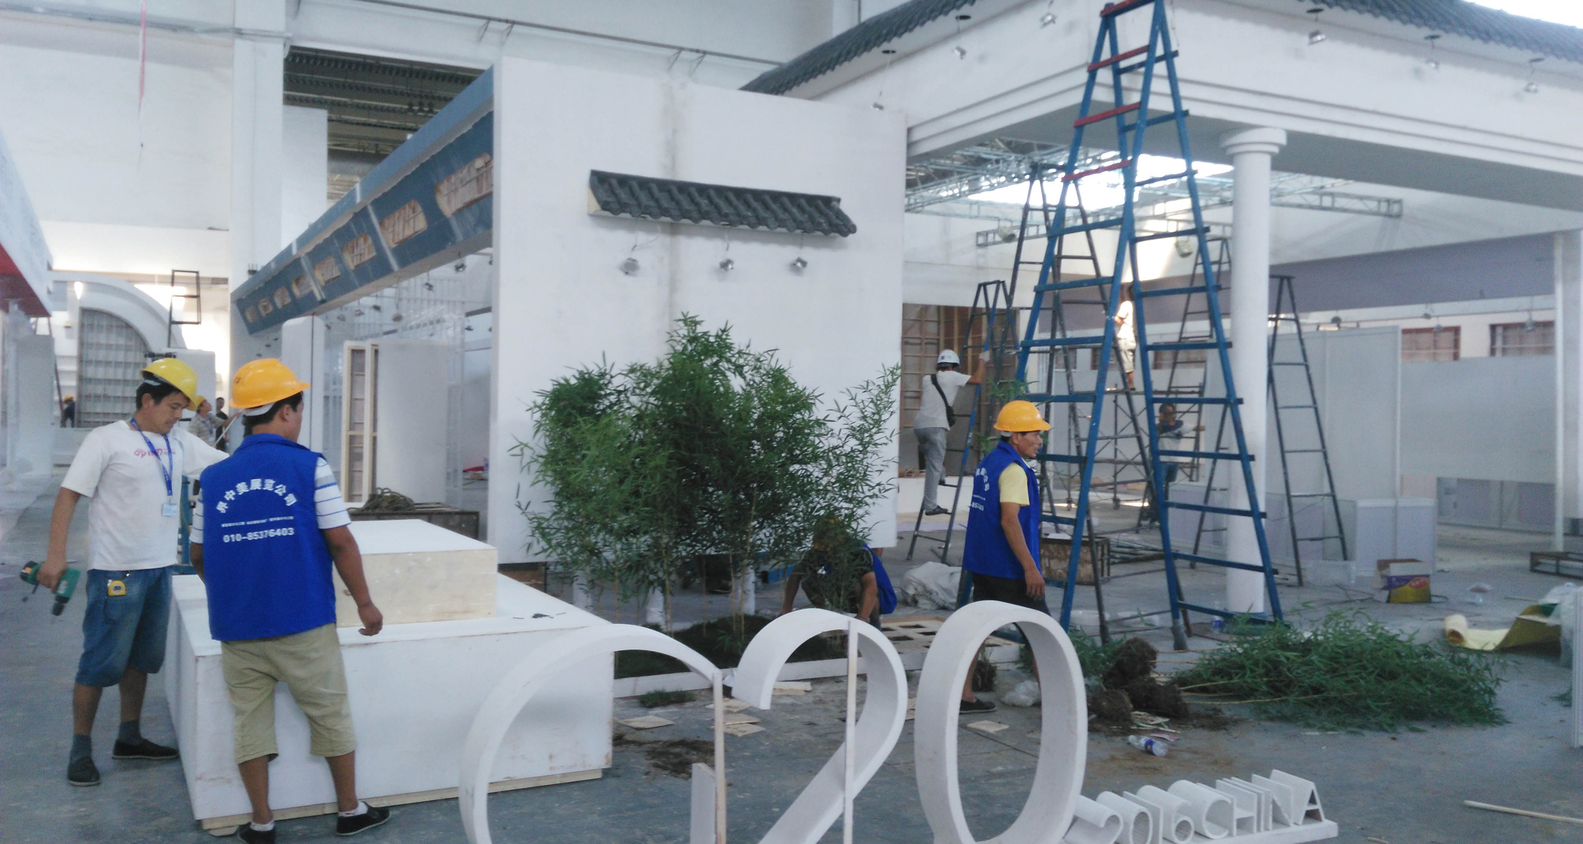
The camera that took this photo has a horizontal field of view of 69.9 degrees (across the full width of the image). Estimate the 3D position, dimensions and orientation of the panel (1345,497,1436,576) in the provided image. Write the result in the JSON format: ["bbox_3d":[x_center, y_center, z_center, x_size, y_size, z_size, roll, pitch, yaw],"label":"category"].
[{"bbox_3d":[6.419,1.226,12.168,1.060,0.800,0.150,1,0,-20],"label":"panel"}]

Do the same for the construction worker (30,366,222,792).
[{"bbox_3d":[-2.800,0.635,4.882,0.700,1.750,0.560,1,0,18],"label":"construction worker"}]

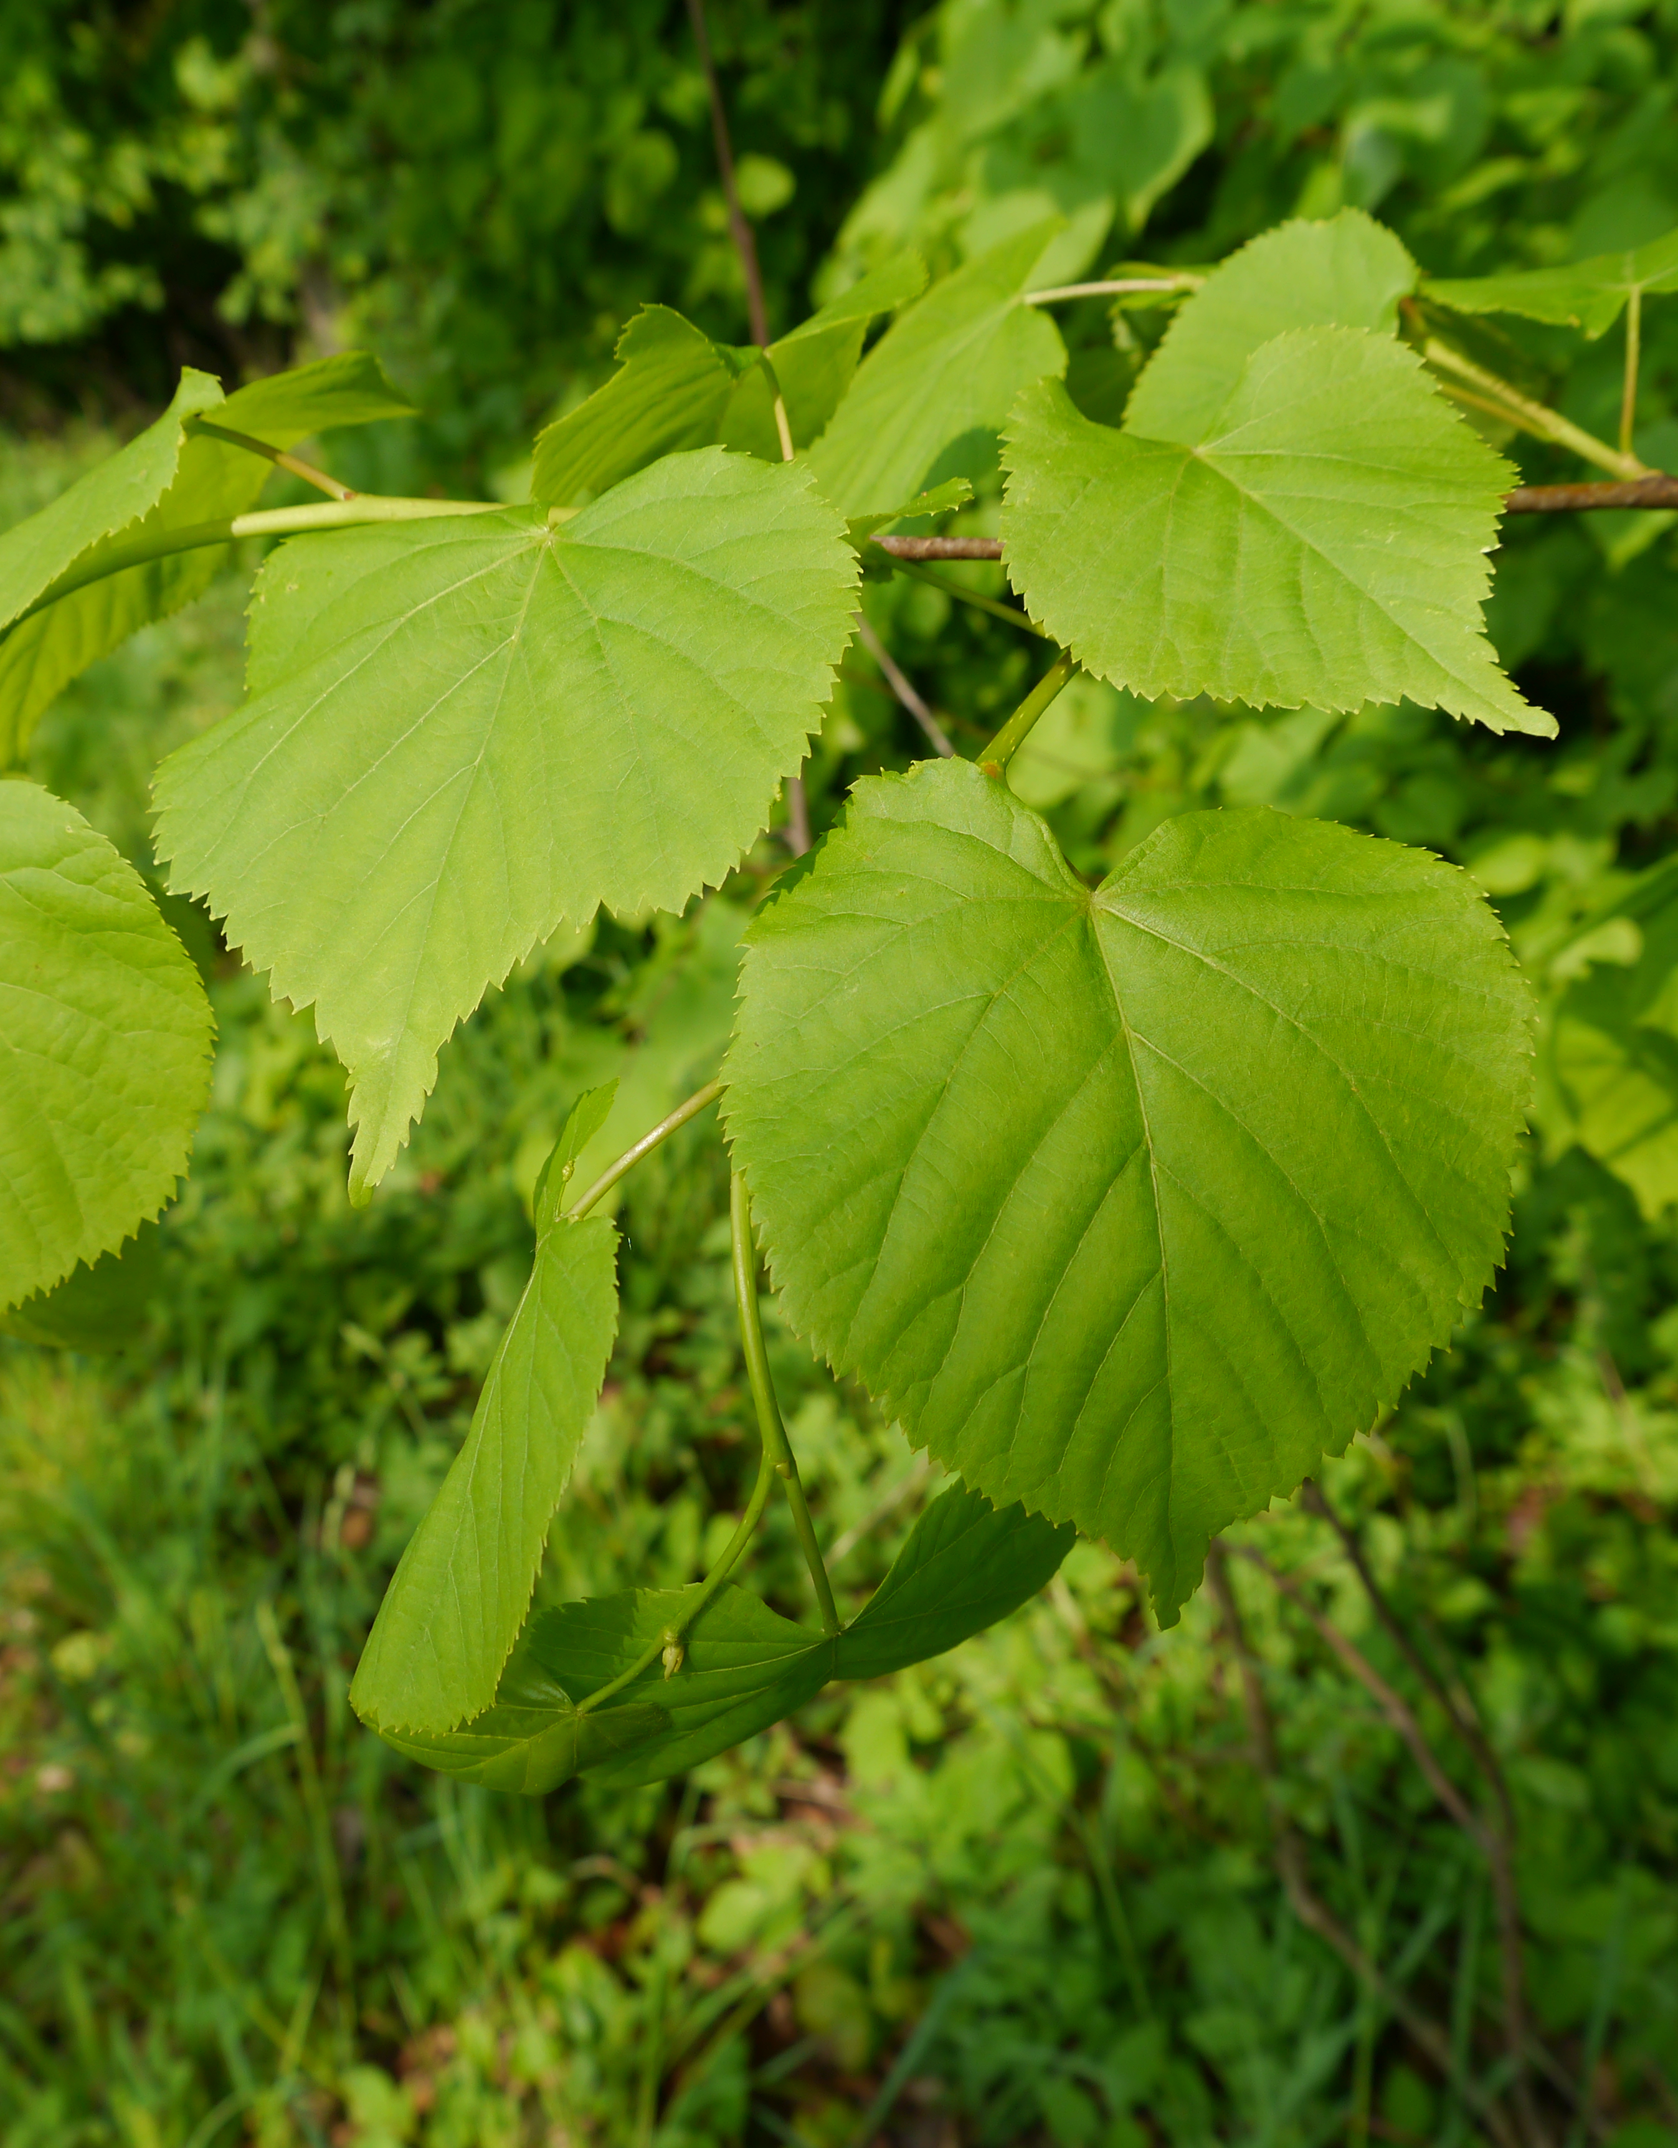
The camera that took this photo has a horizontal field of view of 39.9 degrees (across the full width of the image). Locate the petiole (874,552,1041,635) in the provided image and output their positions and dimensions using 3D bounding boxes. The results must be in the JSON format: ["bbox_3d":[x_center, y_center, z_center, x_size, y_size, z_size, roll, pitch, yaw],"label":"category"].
[{"bbox_3d":[0.018,-0.067,0.329,0.033,0.003,0.003,33,13,23],"label":"petiole"}]

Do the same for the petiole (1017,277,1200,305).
[{"bbox_3d":[0.050,-0.142,0.420,0.036,0.004,0.004,-5,24,0],"label":"petiole"}]

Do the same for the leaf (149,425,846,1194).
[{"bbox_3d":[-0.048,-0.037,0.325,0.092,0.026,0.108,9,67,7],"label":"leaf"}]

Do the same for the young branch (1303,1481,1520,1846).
[{"bbox_3d":[0.242,0.250,0.975,0.014,0.209,0.014,-31,15,0],"label":"young branch"}]

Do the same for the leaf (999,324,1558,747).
[{"bbox_3d":[0.064,-0.081,0.345,0.062,0.020,0.072,-35,73,-16],"label":"leaf"}]

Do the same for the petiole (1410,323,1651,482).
[{"bbox_3d":[0.113,-0.110,0.380,0.052,0.007,0.007,37,35,13],"label":"petiole"}]

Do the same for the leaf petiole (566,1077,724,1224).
[{"bbox_3d":[-0.028,0.011,0.340,0.036,0.004,0.004,-42,41,-19],"label":"leaf petiole"}]

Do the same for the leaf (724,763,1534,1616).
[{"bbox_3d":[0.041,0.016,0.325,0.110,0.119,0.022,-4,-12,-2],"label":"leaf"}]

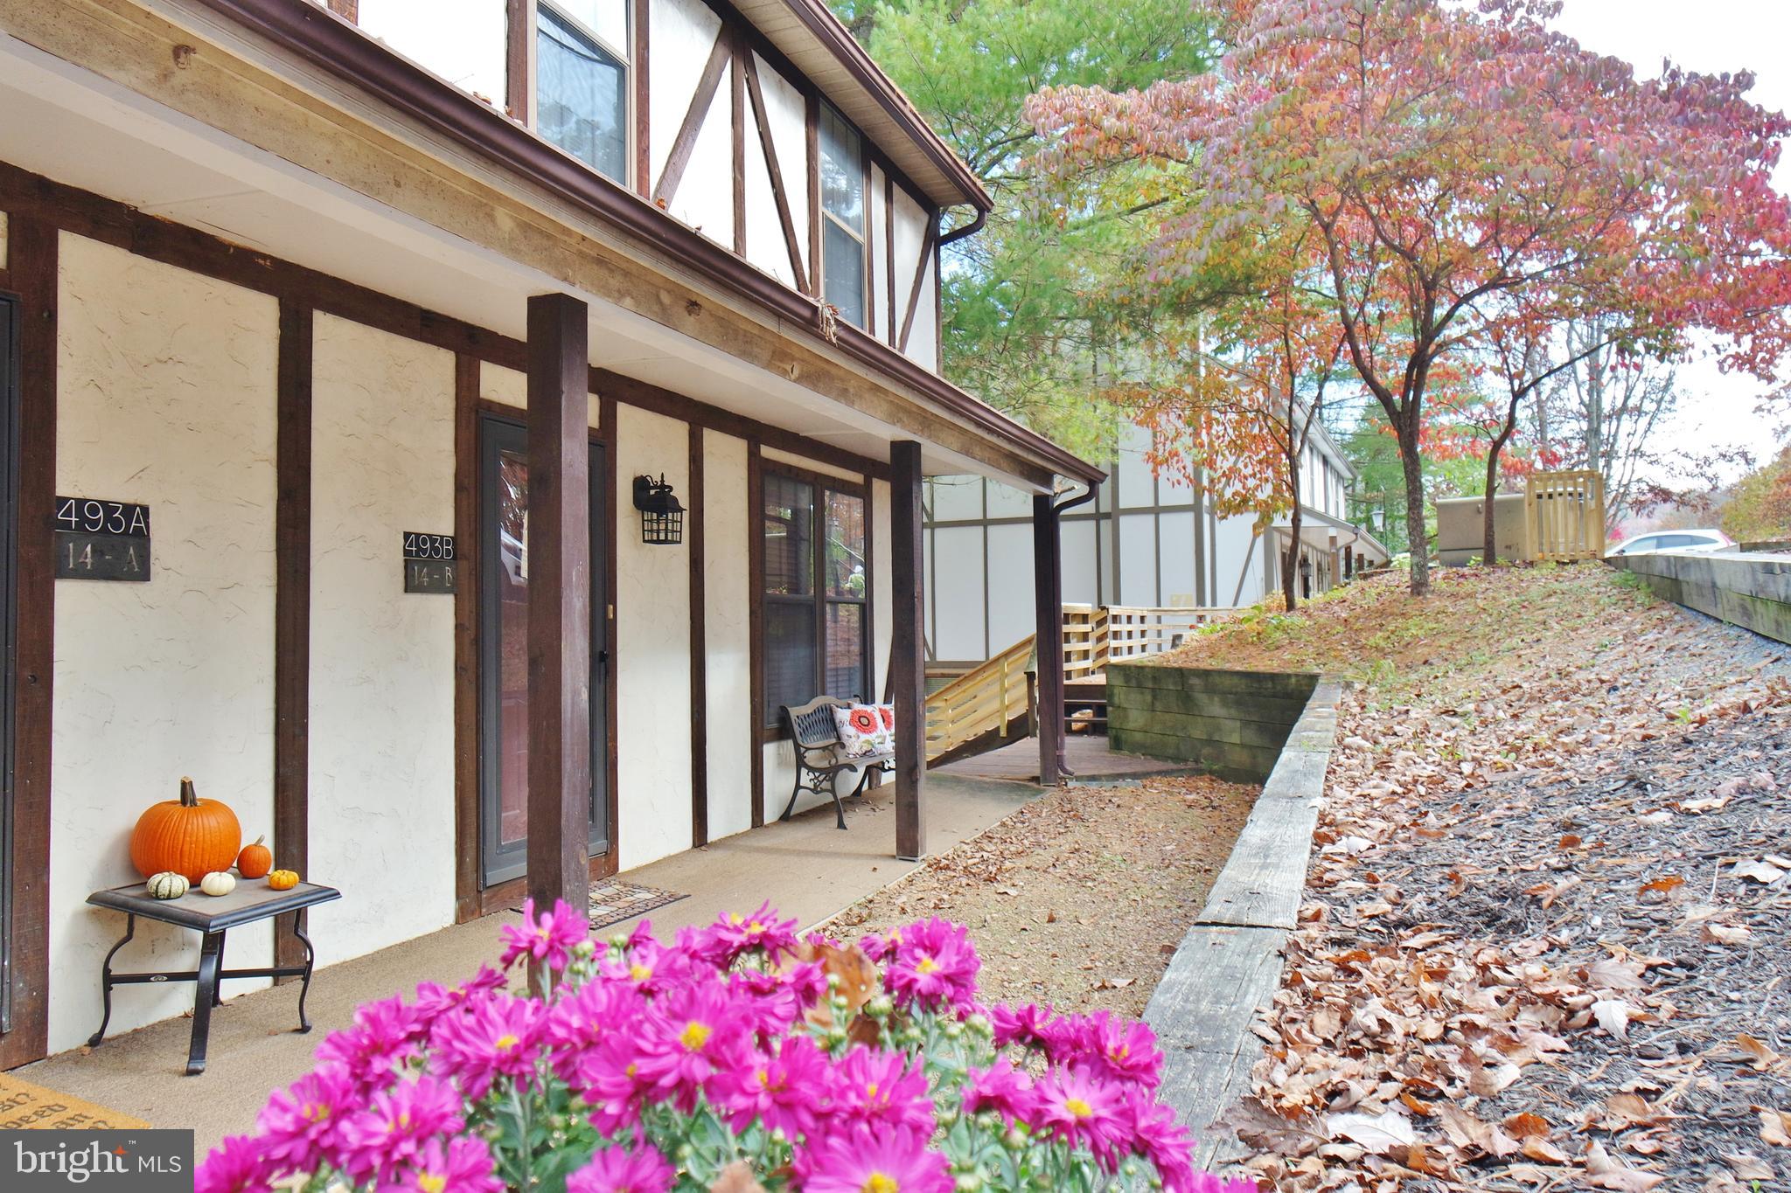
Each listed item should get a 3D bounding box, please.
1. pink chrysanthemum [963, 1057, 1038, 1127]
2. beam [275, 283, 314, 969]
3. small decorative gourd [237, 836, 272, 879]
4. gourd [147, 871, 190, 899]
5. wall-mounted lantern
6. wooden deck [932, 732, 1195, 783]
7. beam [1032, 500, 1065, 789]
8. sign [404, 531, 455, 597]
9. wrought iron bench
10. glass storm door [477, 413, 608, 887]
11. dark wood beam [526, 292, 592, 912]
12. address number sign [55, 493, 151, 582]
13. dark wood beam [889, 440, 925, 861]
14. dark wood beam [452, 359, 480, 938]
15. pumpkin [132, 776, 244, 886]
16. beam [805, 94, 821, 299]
[{"bbox_3d":[0.063,0.299,0.720,0.047,0.038,0.047,-1,-2,0],"label":"pink chrysanthemum"},{"bbox_3d":[-2.135,0.146,4.238,0.024,2.405,0.136,-1,-2,21],"label":"beam"},{"bbox_3d":[-1.987,0.808,3.700,0.094,0.128,0.094,-1,-2,21],"label":"small decorative gourd"},{"bbox_3d":[-2.113,0.841,3.464,0.106,0.070,0.106,-1,-2,22],"label":"gourd"},{"bbox_3d":[-1.234,-0.453,6.230,0.218,0.380,0.177,-1,-2,22],"label":"wall-mounted lantern"},{"bbox_3d":[1.914,1.592,11.670,2.065,0.083,4.425,-1,-2,22],"label":"wooden deck"},{"bbox_3d":[1.246,0.354,9.701,0.132,2.341,0.132,-1,-2,22],"label":"beam"},{"bbox_3d":[-1.892,-0.133,4.881,0.016,0.243,0.293,-1,-2,21],"label":"sign"},{"bbox_3d":[-0.265,1.062,8.122,0.555,0.781,1.298,-1,-2,22],"label":"wrought iron bench"},{"bbox_3d":[-1.609,0.237,5.542,0.053,2.053,0.942,-1,-2,22],"label":"glass storm door"},{"bbox_3d":[-1.024,0.208,3.632,0.128,2.233,0.128,-1,-2,21],"label":"dark wood beam"},{"bbox_3d":[-2.390,-0.168,3.615,0.016,0.239,0.297,-1,-2,21],"label":"address number sign"},{"bbox_3d":[0.072,0.287,6.415,0.128,2.233,0.128,-1,-2,21],"label":"dark wood beam"},{"bbox_3d":[-1.801,0.167,5.042,0.035,2.381,0.144,-1,-2,22],"label":"dark wood beam"},{"bbox_3d":[-2.175,0.718,3.679,0.294,0.310,0.294,-1,-2,21],"label":"pumpkin"},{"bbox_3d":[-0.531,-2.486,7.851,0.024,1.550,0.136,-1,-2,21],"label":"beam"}]

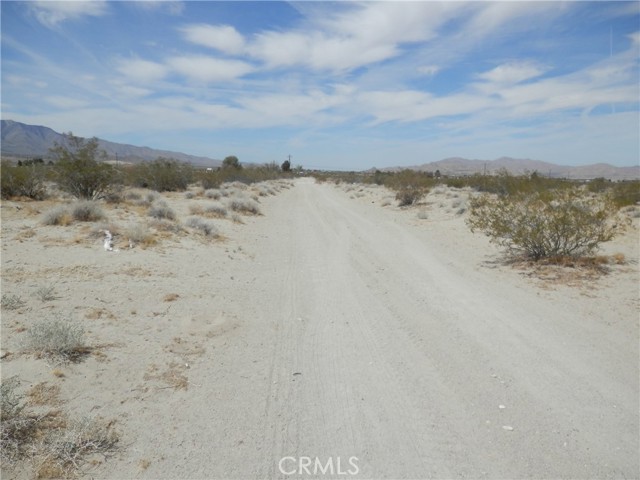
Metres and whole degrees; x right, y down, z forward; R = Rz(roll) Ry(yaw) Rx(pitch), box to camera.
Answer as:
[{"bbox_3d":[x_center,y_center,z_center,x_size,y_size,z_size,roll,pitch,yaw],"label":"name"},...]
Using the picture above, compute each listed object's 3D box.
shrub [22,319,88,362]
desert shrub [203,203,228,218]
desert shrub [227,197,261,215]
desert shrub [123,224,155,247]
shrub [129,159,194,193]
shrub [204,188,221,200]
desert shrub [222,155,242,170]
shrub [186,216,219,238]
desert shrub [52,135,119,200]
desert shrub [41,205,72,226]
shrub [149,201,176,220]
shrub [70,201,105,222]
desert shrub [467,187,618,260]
[{"bbox_3d":[-2.290,0.813,3.967,0.631,0.284,0.555,-4,10,-30],"label":"shrub"},{"bbox_3d":[-3.367,-0.970,14.874,0.835,0.473,0.735,-1,9,-13],"label":"desert shrub"},{"bbox_3d":[-2.791,-1.292,16.871,1.244,0.591,1.058,0,9,-9],"label":"desert shrub"},{"bbox_3d":[-3.678,-0.118,9.445,0.683,0.400,0.601,-2,9,-21],"label":"desert shrub"},{"bbox_3d":[-10.556,-4.321,30.656,4.260,2.140,3.749,-2,9,-19],"label":"shrub"},{"bbox_3d":[-5.433,-2.324,23.353,0.810,0.554,0.770,0,9,-13],"label":"shrub"},{"bbox_3d":[-16.077,-13.558,84.870,3.670,4.216,3.230,-1,9,-11],"label":"desert shrub"},{"bbox_3d":[-2.831,-0.330,11.033,0.814,0.463,0.692,-1,9,-14],"label":"shrub"},{"bbox_3d":[-10.536,-3.230,20.546,3.054,2.855,2.809,-3,9,-27],"label":"desert shrub"},{"bbox_3d":[-6.920,-0.668,12.109,0.843,0.524,0.801,-3,10,-30],"label":"desert shrub"},{"bbox_3d":[-4.798,-0.917,14.048,0.876,0.565,0.770,-2,9,-19],"label":"shrub"},{"bbox_3d":[-6.689,-0.841,13.259,1.063,0.583,0.936,-3,10,-27],"label":"shrub"},{"bbox_3d":[4.556,-0.376,9.322,3.099,1.399,2.727,6,9,26],"label":"desert shrub"}]

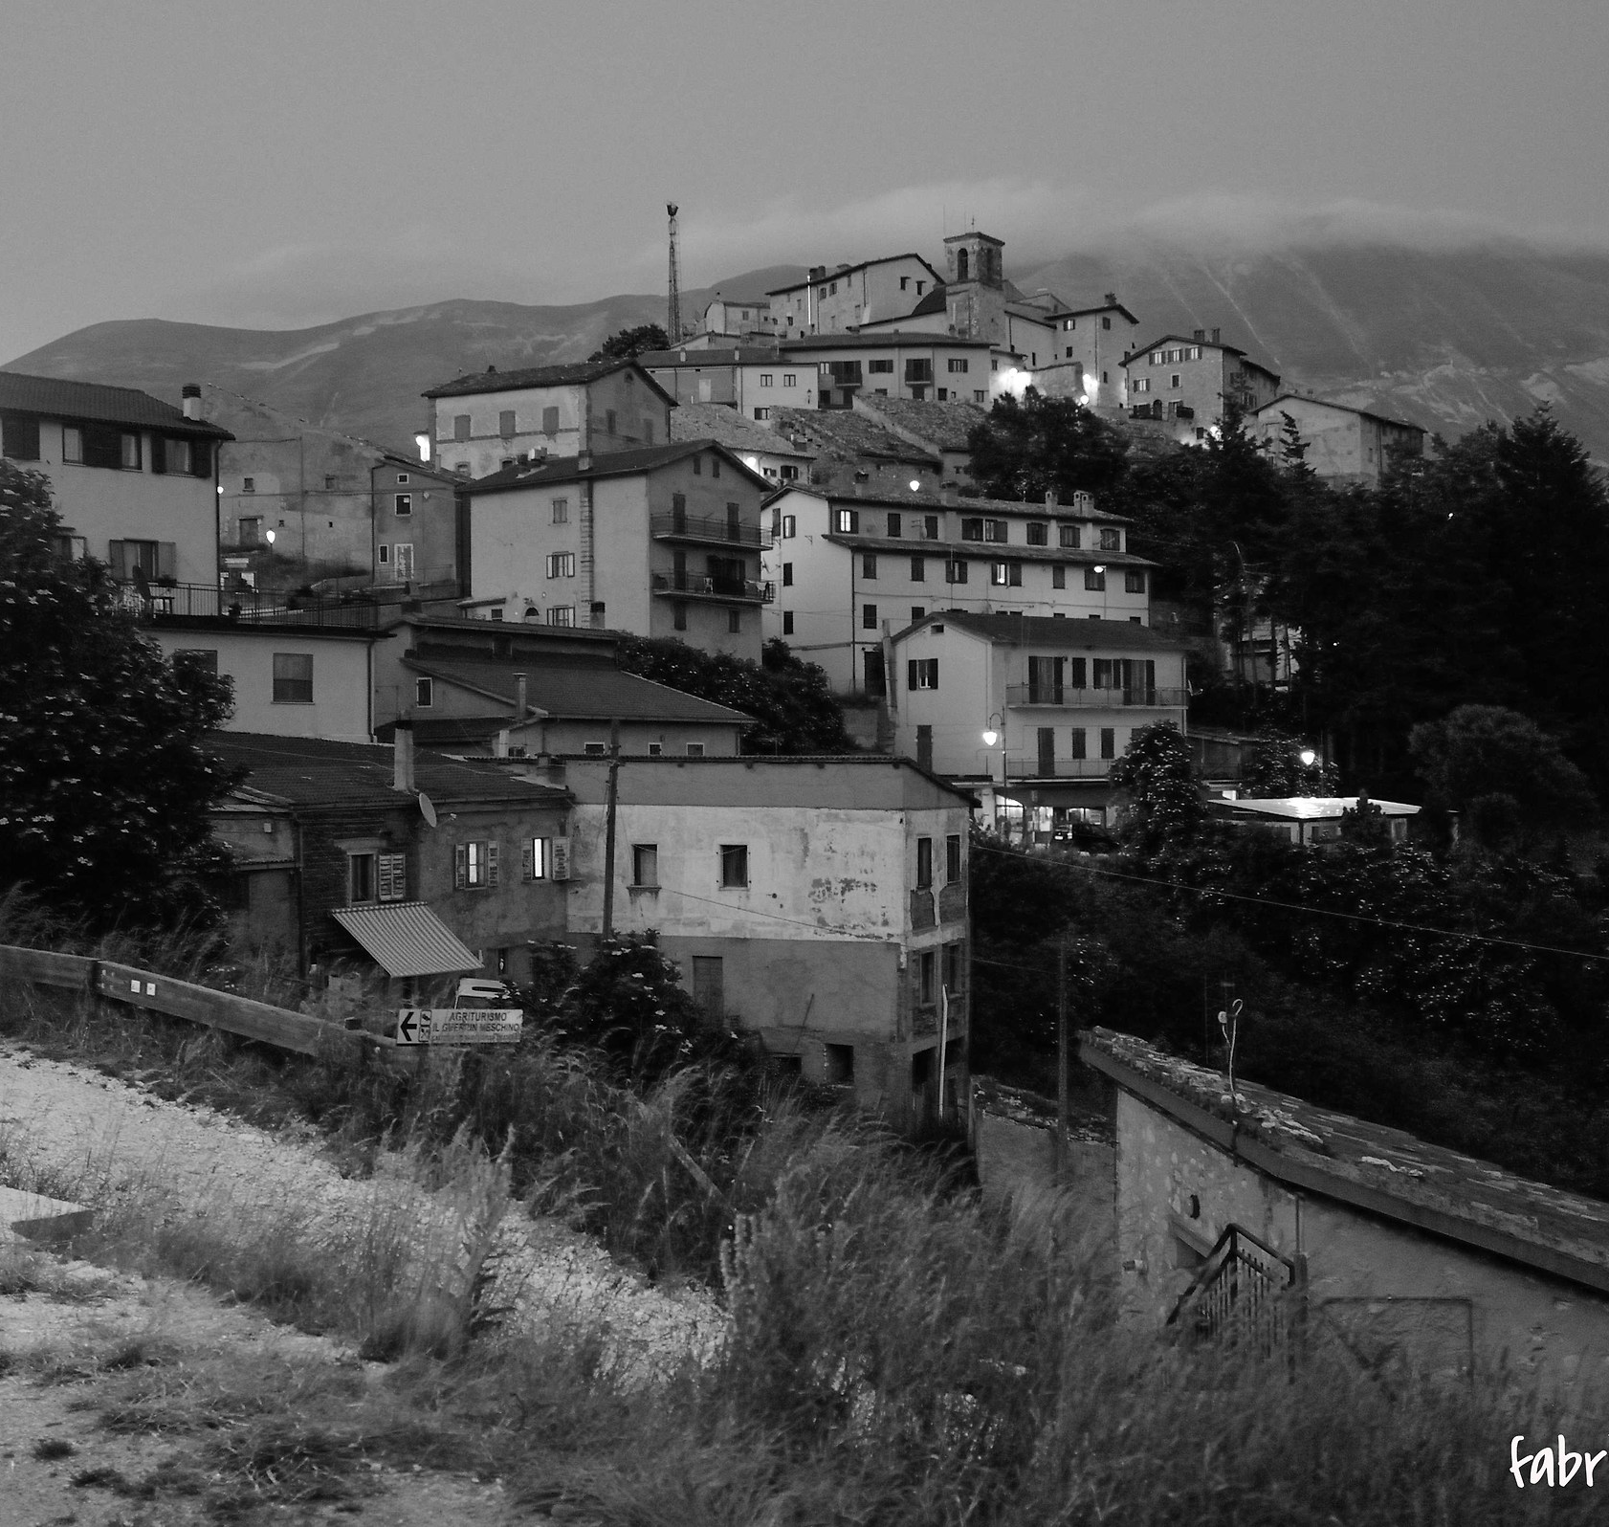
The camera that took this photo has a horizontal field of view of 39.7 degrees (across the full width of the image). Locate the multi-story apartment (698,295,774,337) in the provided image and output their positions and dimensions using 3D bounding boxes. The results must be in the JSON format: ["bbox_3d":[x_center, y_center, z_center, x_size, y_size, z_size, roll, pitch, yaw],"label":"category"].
[{"bbox_3d":[-7.600,-52.310,265.377,6.600,5.770,6.600,-1,1,-24],"label":"multi-story apartment"}]

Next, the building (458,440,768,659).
[{"bbox_3d":[-10.574,-11.017,123.018,14.861,12.394,8.816,1,2,42],"label":"building"}]

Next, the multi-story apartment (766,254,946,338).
[{"bbox_3d":[4.805,-43.617,212.252,8.781,7.722,16.373,-1,2,-34],"label":"multi-story apartment"}]

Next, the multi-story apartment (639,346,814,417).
[{"bbox_3d":[-7.085,-32.762,194.266,15.000,6.922,9.500,0,1,6],"label":"multi-story apartment"}]

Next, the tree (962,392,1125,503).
[{"bbox_3d":[18.747,-24.206,172.000,12.300,9.000,11.000,0,1,0],"label":"tree"}]

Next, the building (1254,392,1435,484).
[{"bbox_3d":[55.980,-32.792,232.713,11.700,9.862,14.500,1,1,38],"label":"building"}]

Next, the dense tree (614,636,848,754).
[{"bbox_3d":[-3.114,-2.916,98.000,9.800,5.600,5.500,-1,1,-18],"label":"dense tree"}]

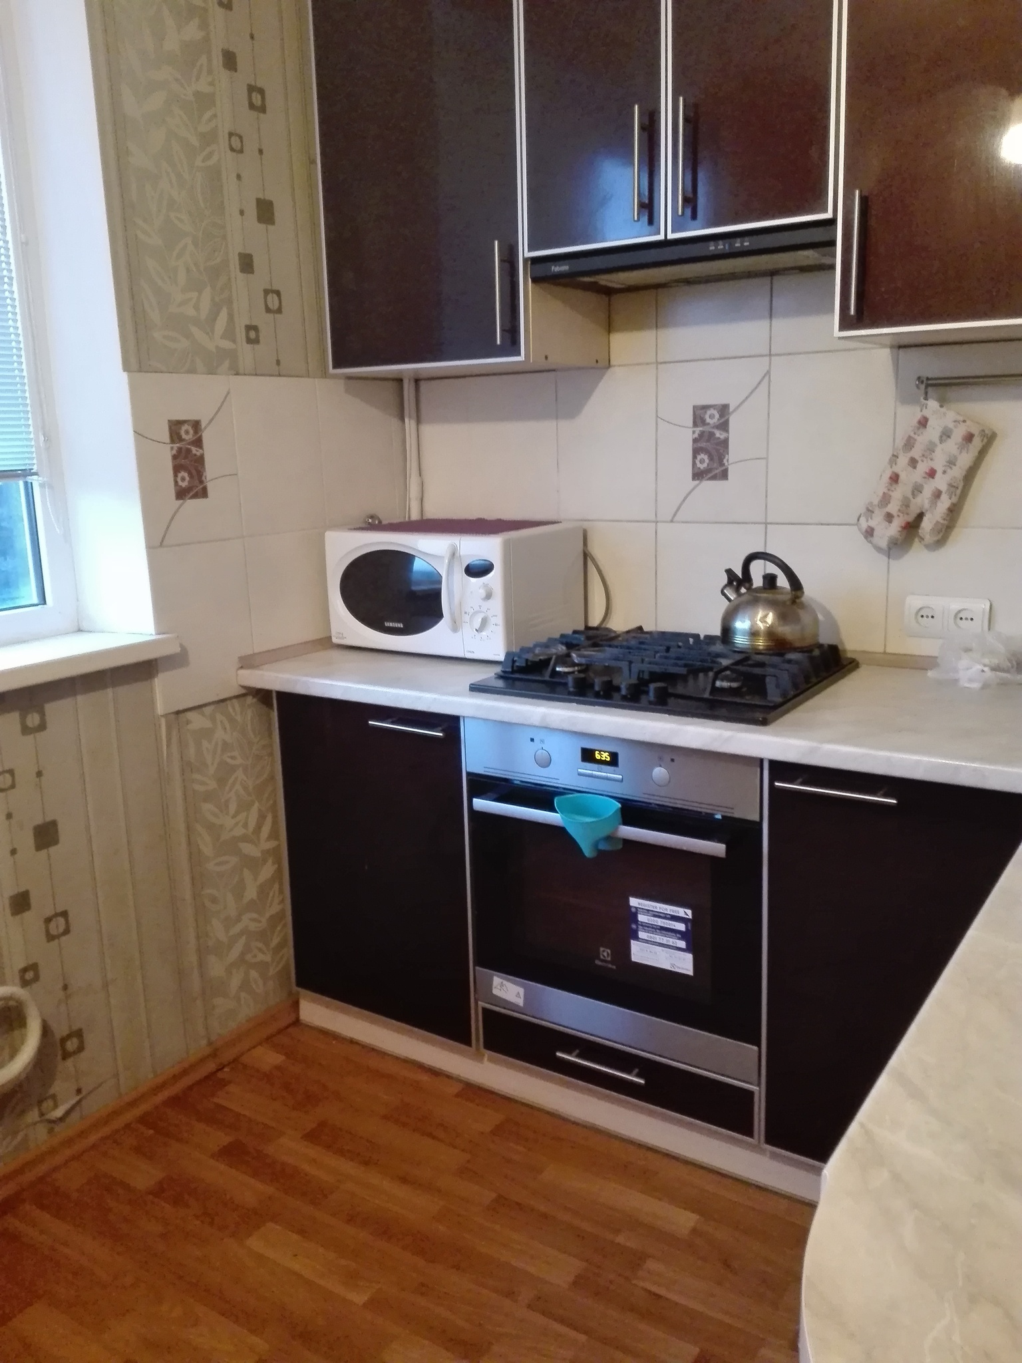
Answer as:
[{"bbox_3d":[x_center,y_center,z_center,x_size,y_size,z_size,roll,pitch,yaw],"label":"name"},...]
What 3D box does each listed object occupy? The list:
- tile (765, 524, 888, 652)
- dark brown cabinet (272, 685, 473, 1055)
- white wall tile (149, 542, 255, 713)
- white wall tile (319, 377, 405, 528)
[{"bbox_3d":[0.644,-0.178,2.180,0.250,0.285,0.010,6,15,32],"label":"tile"},{"bbox_3d":[-0.141,0.327,2.457,0.497,0.710,0.560,6,15,32],"label":"dark brown cabinet"},{"bbox_3d":[-0.636,-0.120,2.204,0.010,0.332,0.253,6,15,32],"label":"white wall tile"},{"bbox_3d":[-0.371,-0.554,2.580,0.010,0.334,0.250,7,15,35],"label":"white wall tile"}]

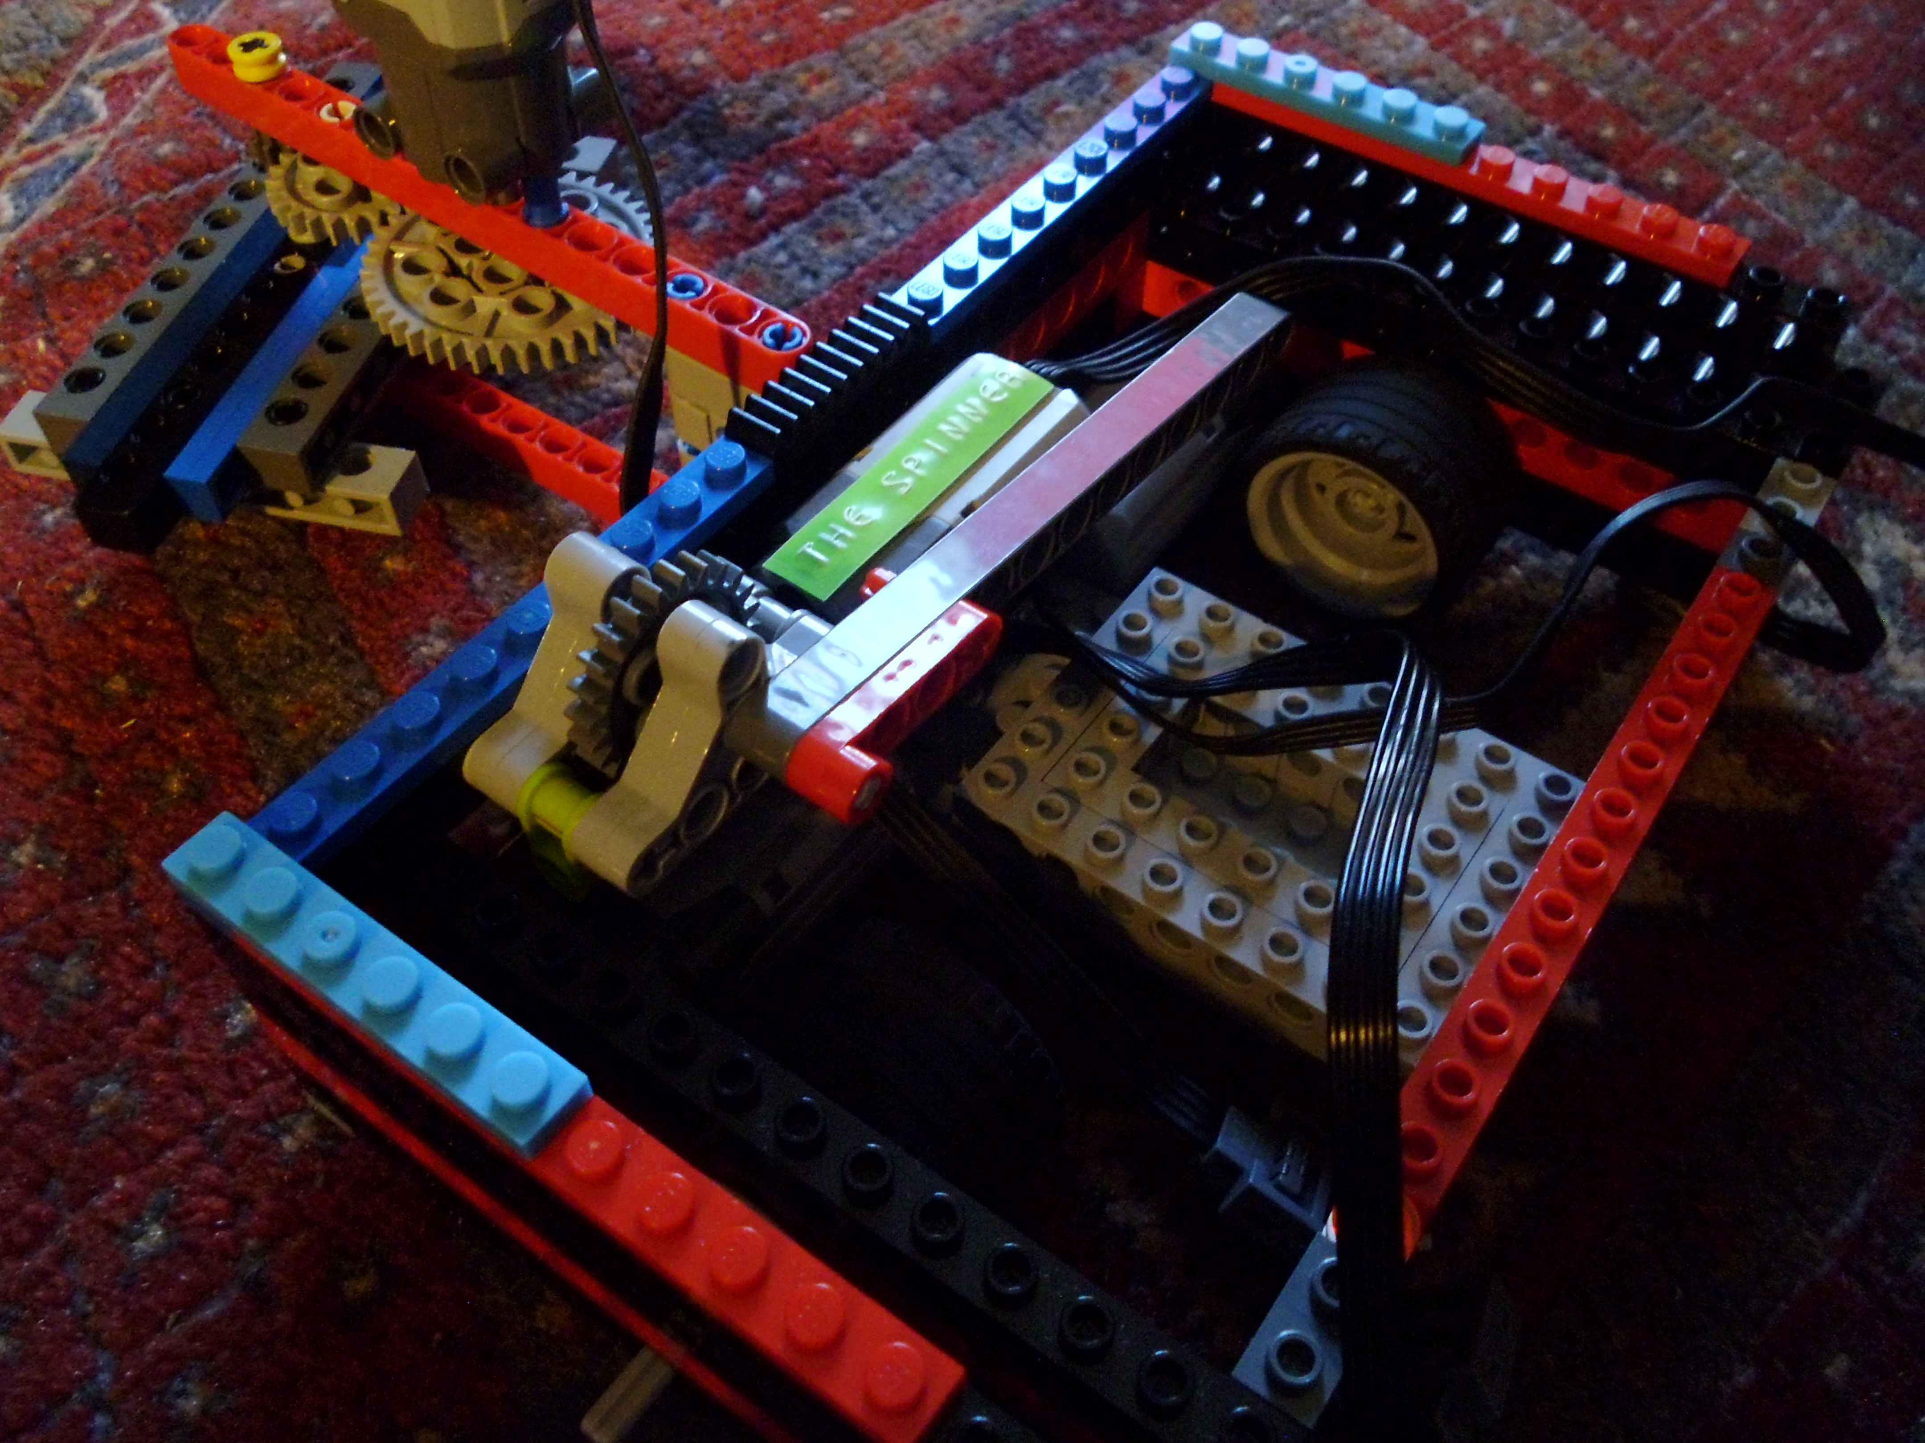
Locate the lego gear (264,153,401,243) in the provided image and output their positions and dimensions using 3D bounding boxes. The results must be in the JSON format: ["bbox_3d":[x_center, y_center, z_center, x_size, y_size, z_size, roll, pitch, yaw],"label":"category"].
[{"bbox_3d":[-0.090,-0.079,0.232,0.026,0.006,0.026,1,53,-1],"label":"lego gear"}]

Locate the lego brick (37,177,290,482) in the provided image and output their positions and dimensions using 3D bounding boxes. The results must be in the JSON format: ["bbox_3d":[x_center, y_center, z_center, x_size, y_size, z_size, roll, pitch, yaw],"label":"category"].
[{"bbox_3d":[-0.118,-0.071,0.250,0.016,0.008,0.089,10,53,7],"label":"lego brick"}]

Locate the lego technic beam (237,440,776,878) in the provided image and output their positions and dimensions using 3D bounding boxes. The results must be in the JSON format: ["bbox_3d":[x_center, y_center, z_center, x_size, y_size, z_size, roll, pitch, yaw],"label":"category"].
[{"bbox_3d":[-0.048,-0.009,0.169,0.008,0.005,0.077,29,57,21],"label":"lego technic beam"}]

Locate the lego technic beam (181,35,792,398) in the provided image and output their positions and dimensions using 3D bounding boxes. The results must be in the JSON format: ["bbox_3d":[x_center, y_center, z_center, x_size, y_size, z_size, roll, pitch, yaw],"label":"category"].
[{"bbox_3d":[-0.071,-0.074,0.221,0.120,0.008,0.008,30,57,17],"label":"lego technic beam"}]

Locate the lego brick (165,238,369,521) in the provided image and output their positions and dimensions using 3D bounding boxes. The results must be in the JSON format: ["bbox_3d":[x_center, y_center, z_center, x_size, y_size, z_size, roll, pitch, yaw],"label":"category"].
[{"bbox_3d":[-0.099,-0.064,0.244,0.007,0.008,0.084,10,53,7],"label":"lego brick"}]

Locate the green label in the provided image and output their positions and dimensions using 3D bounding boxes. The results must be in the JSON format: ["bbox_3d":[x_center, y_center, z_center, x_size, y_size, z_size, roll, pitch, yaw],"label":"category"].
[{"bbox_3d":[-0.005,-0.029,0.182,0.009,0.001,0.044,29,57,21],"label":"green label"}]

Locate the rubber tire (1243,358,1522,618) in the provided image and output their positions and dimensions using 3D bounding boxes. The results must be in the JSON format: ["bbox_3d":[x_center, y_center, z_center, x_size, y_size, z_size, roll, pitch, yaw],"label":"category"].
[{"bbox_3d":[0.062,-0.034,0.234,0.037,0.037,0.022,30,60,22],"label":"rubber tire"}]

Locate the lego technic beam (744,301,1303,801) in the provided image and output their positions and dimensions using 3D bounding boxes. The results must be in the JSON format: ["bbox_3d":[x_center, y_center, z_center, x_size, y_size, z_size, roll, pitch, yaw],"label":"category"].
[{"bbox_3d":[0.011,-0.026,0.185,0.008,0.008,0.104,31,52,22],"label":"lego technic beam"}]

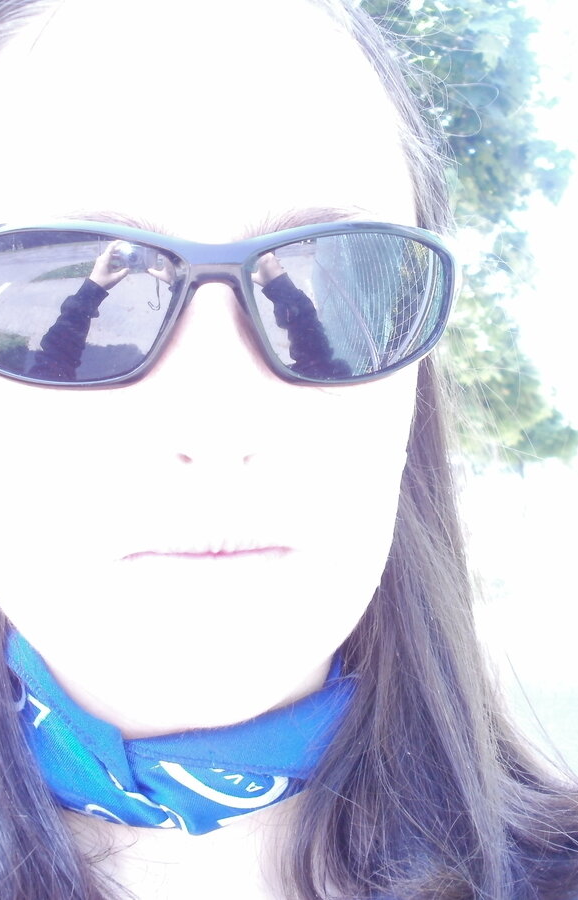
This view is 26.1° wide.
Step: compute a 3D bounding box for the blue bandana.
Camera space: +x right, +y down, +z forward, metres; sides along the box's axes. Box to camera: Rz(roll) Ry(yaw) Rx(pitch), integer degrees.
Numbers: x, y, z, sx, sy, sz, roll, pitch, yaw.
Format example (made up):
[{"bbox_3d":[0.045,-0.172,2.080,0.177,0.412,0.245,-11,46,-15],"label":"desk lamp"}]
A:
[{"bbox_3d":[-0.036,0.081,0.433,0.128,0.057,0.128,-1,9,-7],"label":"blue bandana"}]

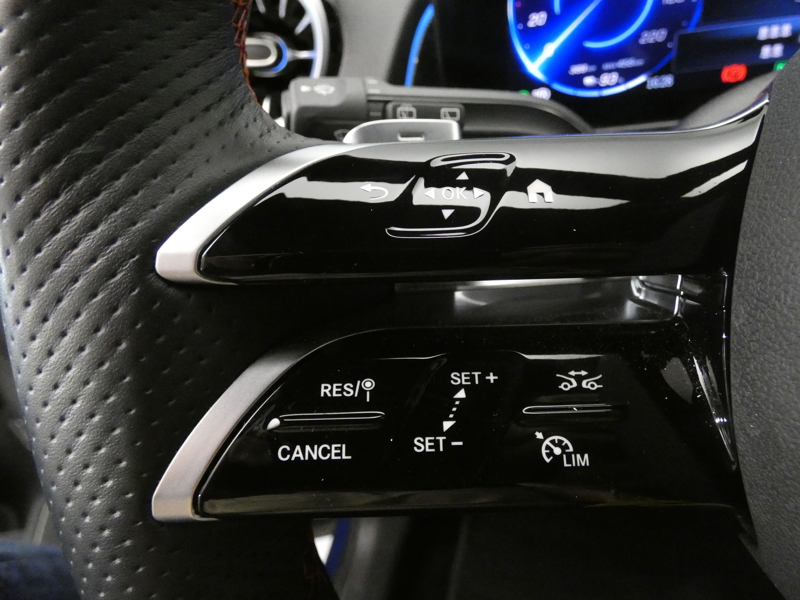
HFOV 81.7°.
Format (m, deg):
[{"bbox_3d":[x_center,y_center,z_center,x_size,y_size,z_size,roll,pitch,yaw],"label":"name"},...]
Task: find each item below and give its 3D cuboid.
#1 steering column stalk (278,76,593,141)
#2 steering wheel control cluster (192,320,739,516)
[{"bbox_3d":[0.011,-0.062,0.165,0.102,0.026,0.027,1,-7,3],"label":"steering column stalk"},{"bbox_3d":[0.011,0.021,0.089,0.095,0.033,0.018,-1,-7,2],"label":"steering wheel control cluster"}]

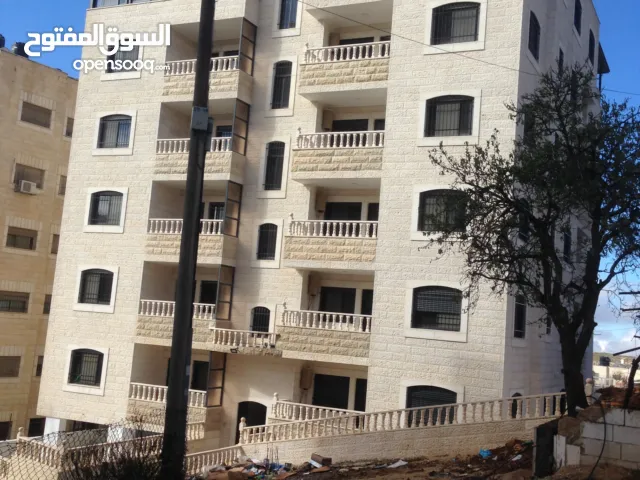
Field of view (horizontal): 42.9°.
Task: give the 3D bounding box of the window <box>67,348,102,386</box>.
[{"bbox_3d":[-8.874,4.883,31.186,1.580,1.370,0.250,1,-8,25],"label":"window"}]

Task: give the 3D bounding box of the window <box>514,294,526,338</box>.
[{"bbox_3d":[6.339,2.440,26.034,0.200,1.380,1.520,1,-8,27],"label":"window"}]

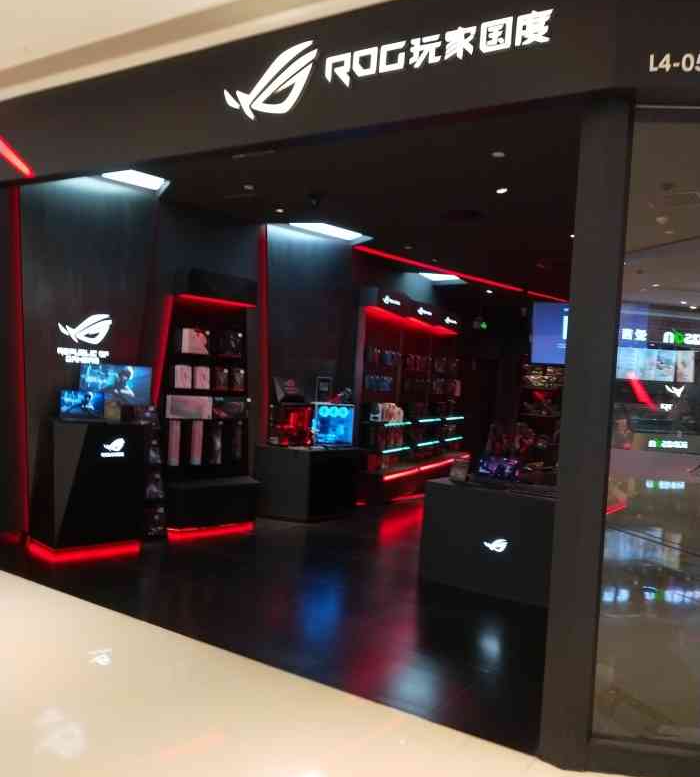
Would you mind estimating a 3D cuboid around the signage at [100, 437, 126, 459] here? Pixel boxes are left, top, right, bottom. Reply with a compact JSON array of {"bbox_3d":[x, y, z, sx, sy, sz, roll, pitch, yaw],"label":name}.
[{"bbox_3d":[-1.927,0.481,5.052,0.210,0.165,0.020,0,4,-36],"label":"signage"}]

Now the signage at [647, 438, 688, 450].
[{"bbox_3d":[5.370,0.947,10.487,0.700,0.200,0.050,2,3,-3],"label":"signage"}]

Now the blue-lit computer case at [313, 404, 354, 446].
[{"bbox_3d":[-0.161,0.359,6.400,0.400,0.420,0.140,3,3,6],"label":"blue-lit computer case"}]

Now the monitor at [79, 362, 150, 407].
[{"bbox_3d":[-2.024,-0.035,5.363,0.590,0.365,0.060,1,4,-28],"label":"monitor"}]

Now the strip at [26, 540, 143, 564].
[{"bbox_3d":[-2.171,1.271,5.208,0.690,0.070,0.560,0,4,-36],"label":"strip"}]

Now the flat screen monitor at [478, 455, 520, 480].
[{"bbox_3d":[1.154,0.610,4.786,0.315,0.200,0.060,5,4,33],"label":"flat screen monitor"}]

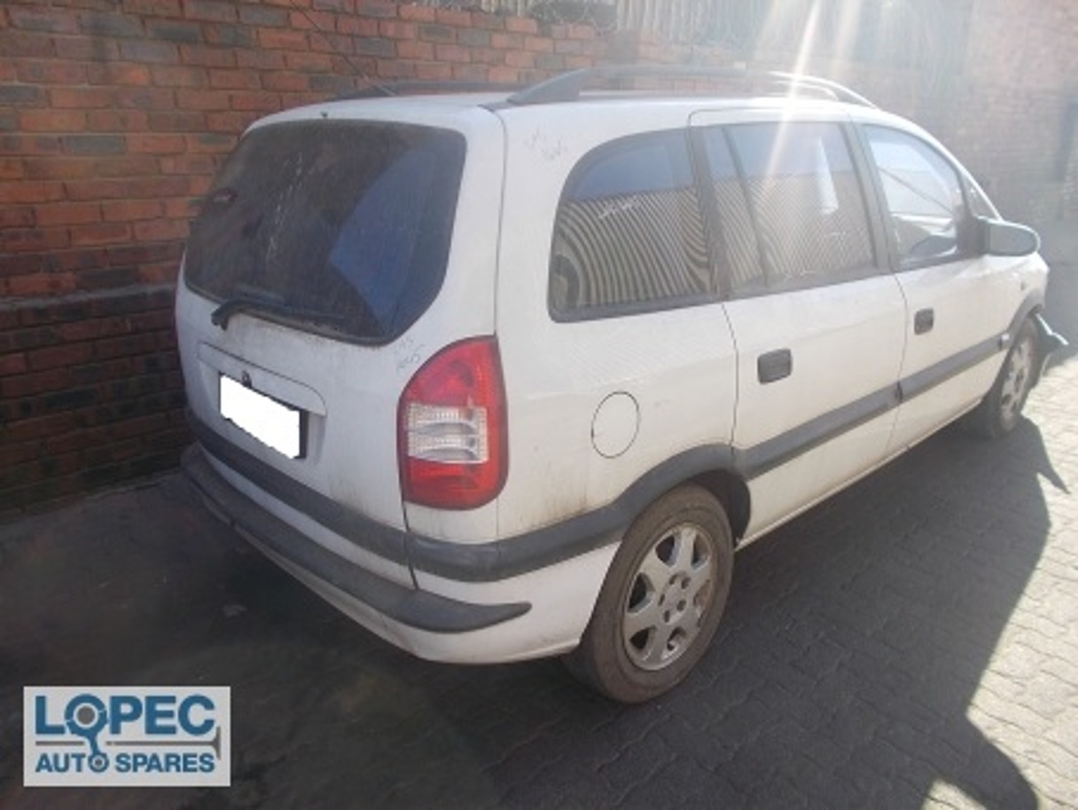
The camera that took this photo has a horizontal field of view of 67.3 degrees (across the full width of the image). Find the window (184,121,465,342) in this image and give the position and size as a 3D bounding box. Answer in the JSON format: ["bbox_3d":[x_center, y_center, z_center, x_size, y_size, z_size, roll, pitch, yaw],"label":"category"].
[{"bbox_3d":[-0.633,-0.485,2.135,1.240,0.540,0.100,17,-1,44],"label":"window"}]

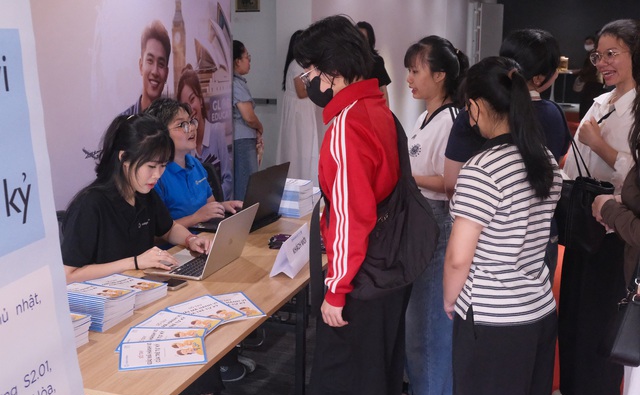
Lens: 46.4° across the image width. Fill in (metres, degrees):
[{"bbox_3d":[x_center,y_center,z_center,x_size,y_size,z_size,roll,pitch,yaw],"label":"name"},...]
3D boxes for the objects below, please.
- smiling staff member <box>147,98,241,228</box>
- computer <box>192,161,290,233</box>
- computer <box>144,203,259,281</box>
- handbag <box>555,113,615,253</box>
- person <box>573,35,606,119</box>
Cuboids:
[{"bbox_3d":[-0.611,0.217,3.357,0.620,1.240,0.470,5,13,22],"label":"smiling staff member"},{"bbox_3d":[-0.337,-0.011,3.206,0.290,0.260,0.360,5,13,21],"label":"computer"},{"bbox_3d":[-0.405,0.142,2.604,0.290,0.208,0.304,4,13,18],"label":"computer"},{"bbox_3d":[0.928,-0.056,2.620,0.240,0.470,0.130,-9,15,-36],"label":"handbag"},{"bbox_3d":[3.434,-1.203,9.350,0.460,1.570,0.340,9,15,36],"label":"person"}]

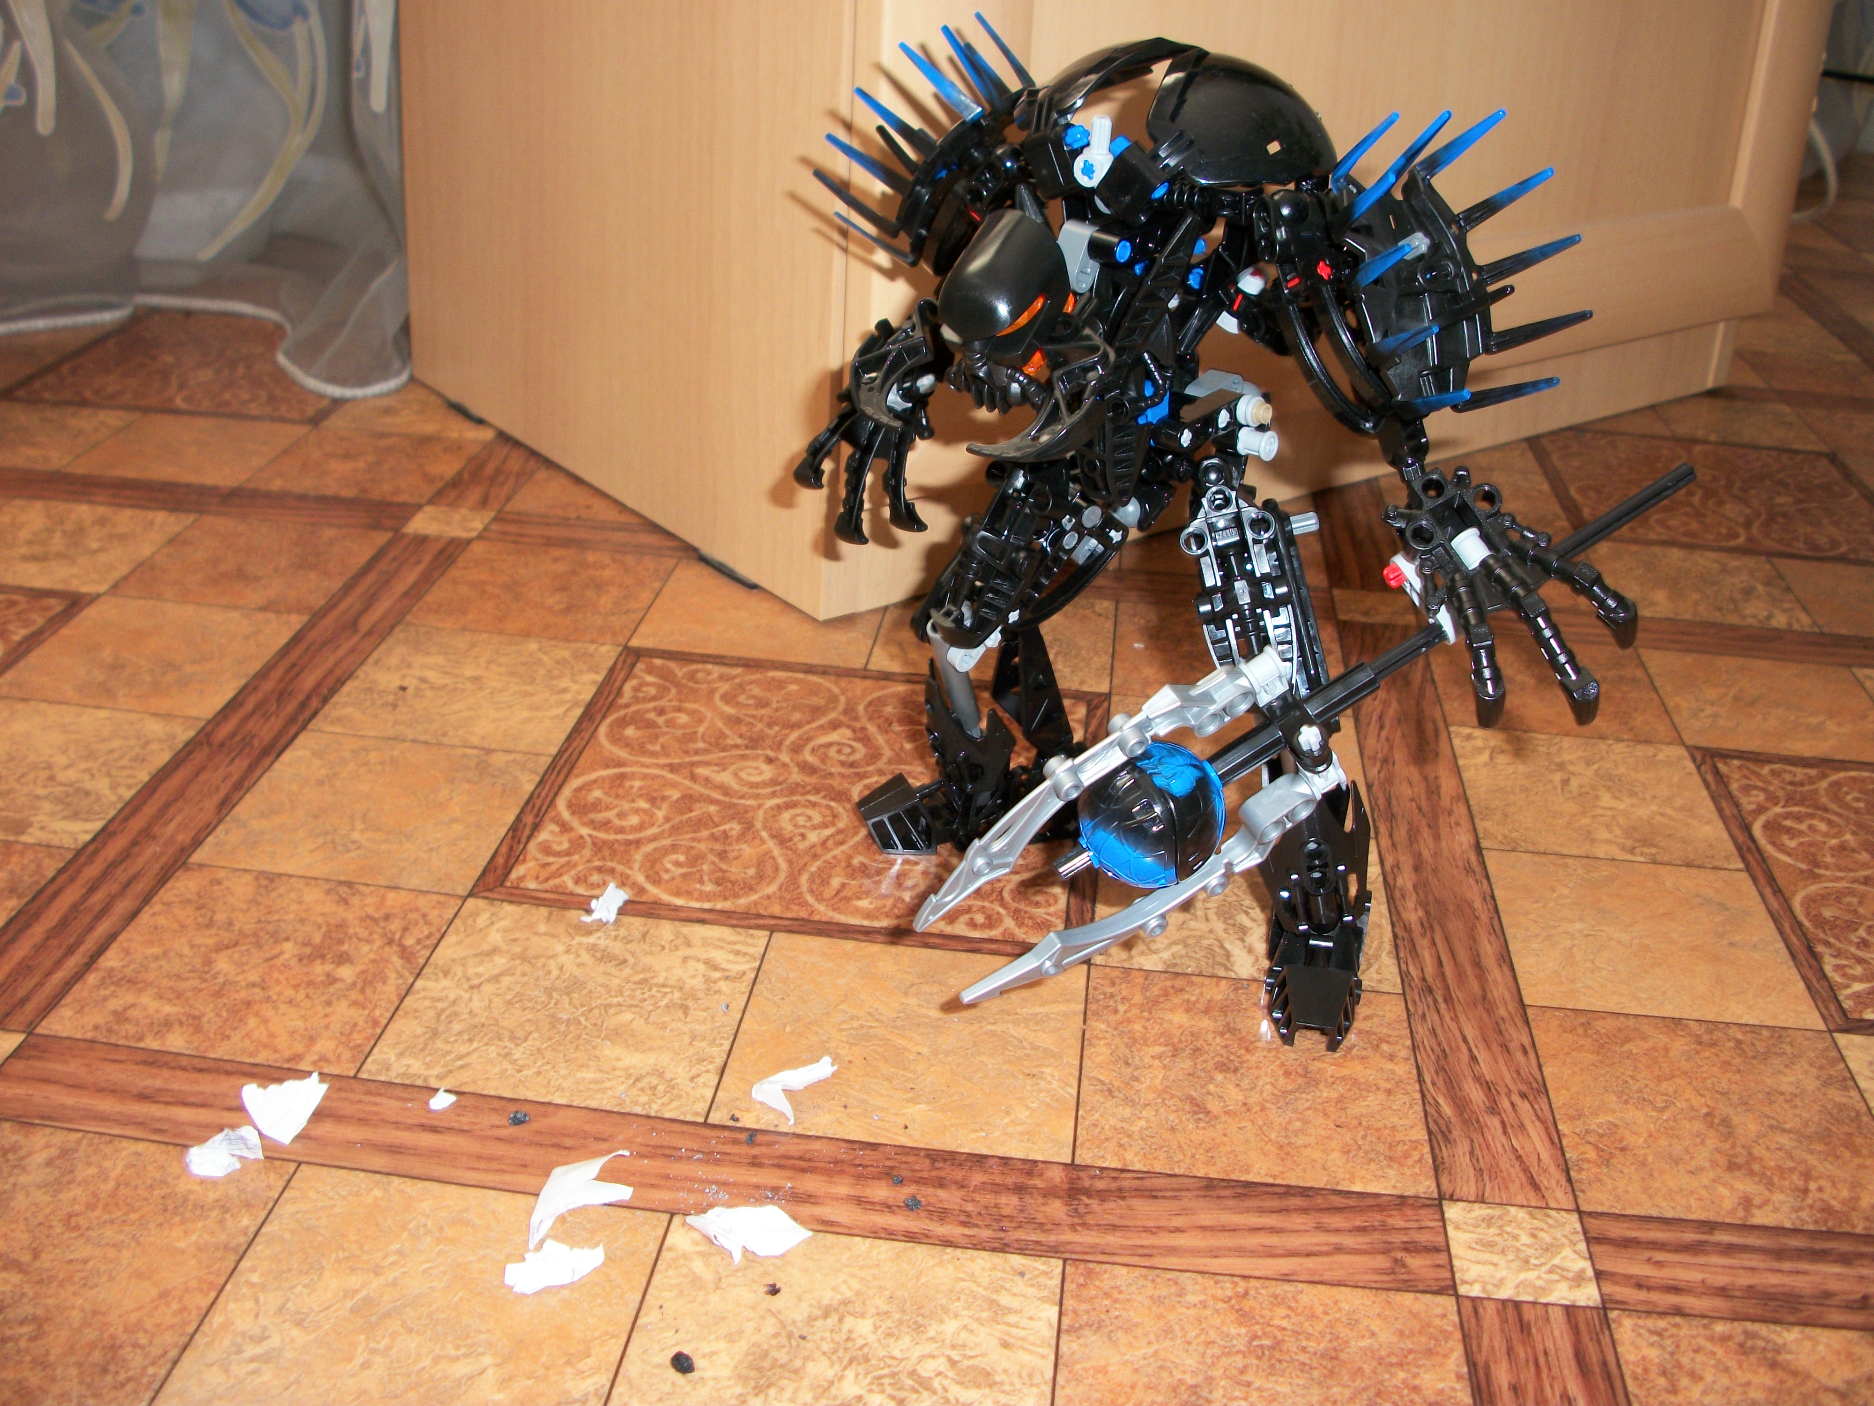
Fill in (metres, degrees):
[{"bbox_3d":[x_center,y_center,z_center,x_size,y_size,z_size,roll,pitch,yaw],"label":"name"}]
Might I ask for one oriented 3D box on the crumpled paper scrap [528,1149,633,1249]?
[{"bbox_3d":[-0.076,0.106,0.406,0.023,0.009,0.022,-2,26,-11],"label":"crumpled paper scrap"}]

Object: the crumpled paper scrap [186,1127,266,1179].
[{"bbox_3d":[-0.155,0.098,0.413,0.018,0.006,0.013,-8,28,-22],"label":"crumpled paper scrap"}]

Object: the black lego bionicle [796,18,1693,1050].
[{"bbox_3d":[0.071,-0.048,0.485,0.240,0.236,0.195,-20,34,-39],"label":"black lego bionicle"}]

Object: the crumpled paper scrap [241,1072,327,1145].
[{"bbox_3d":[-0.148,0.092,0.428,0.019,0.006,0.020,-7,28,-20],"label":"crumpled paper scrap"}]

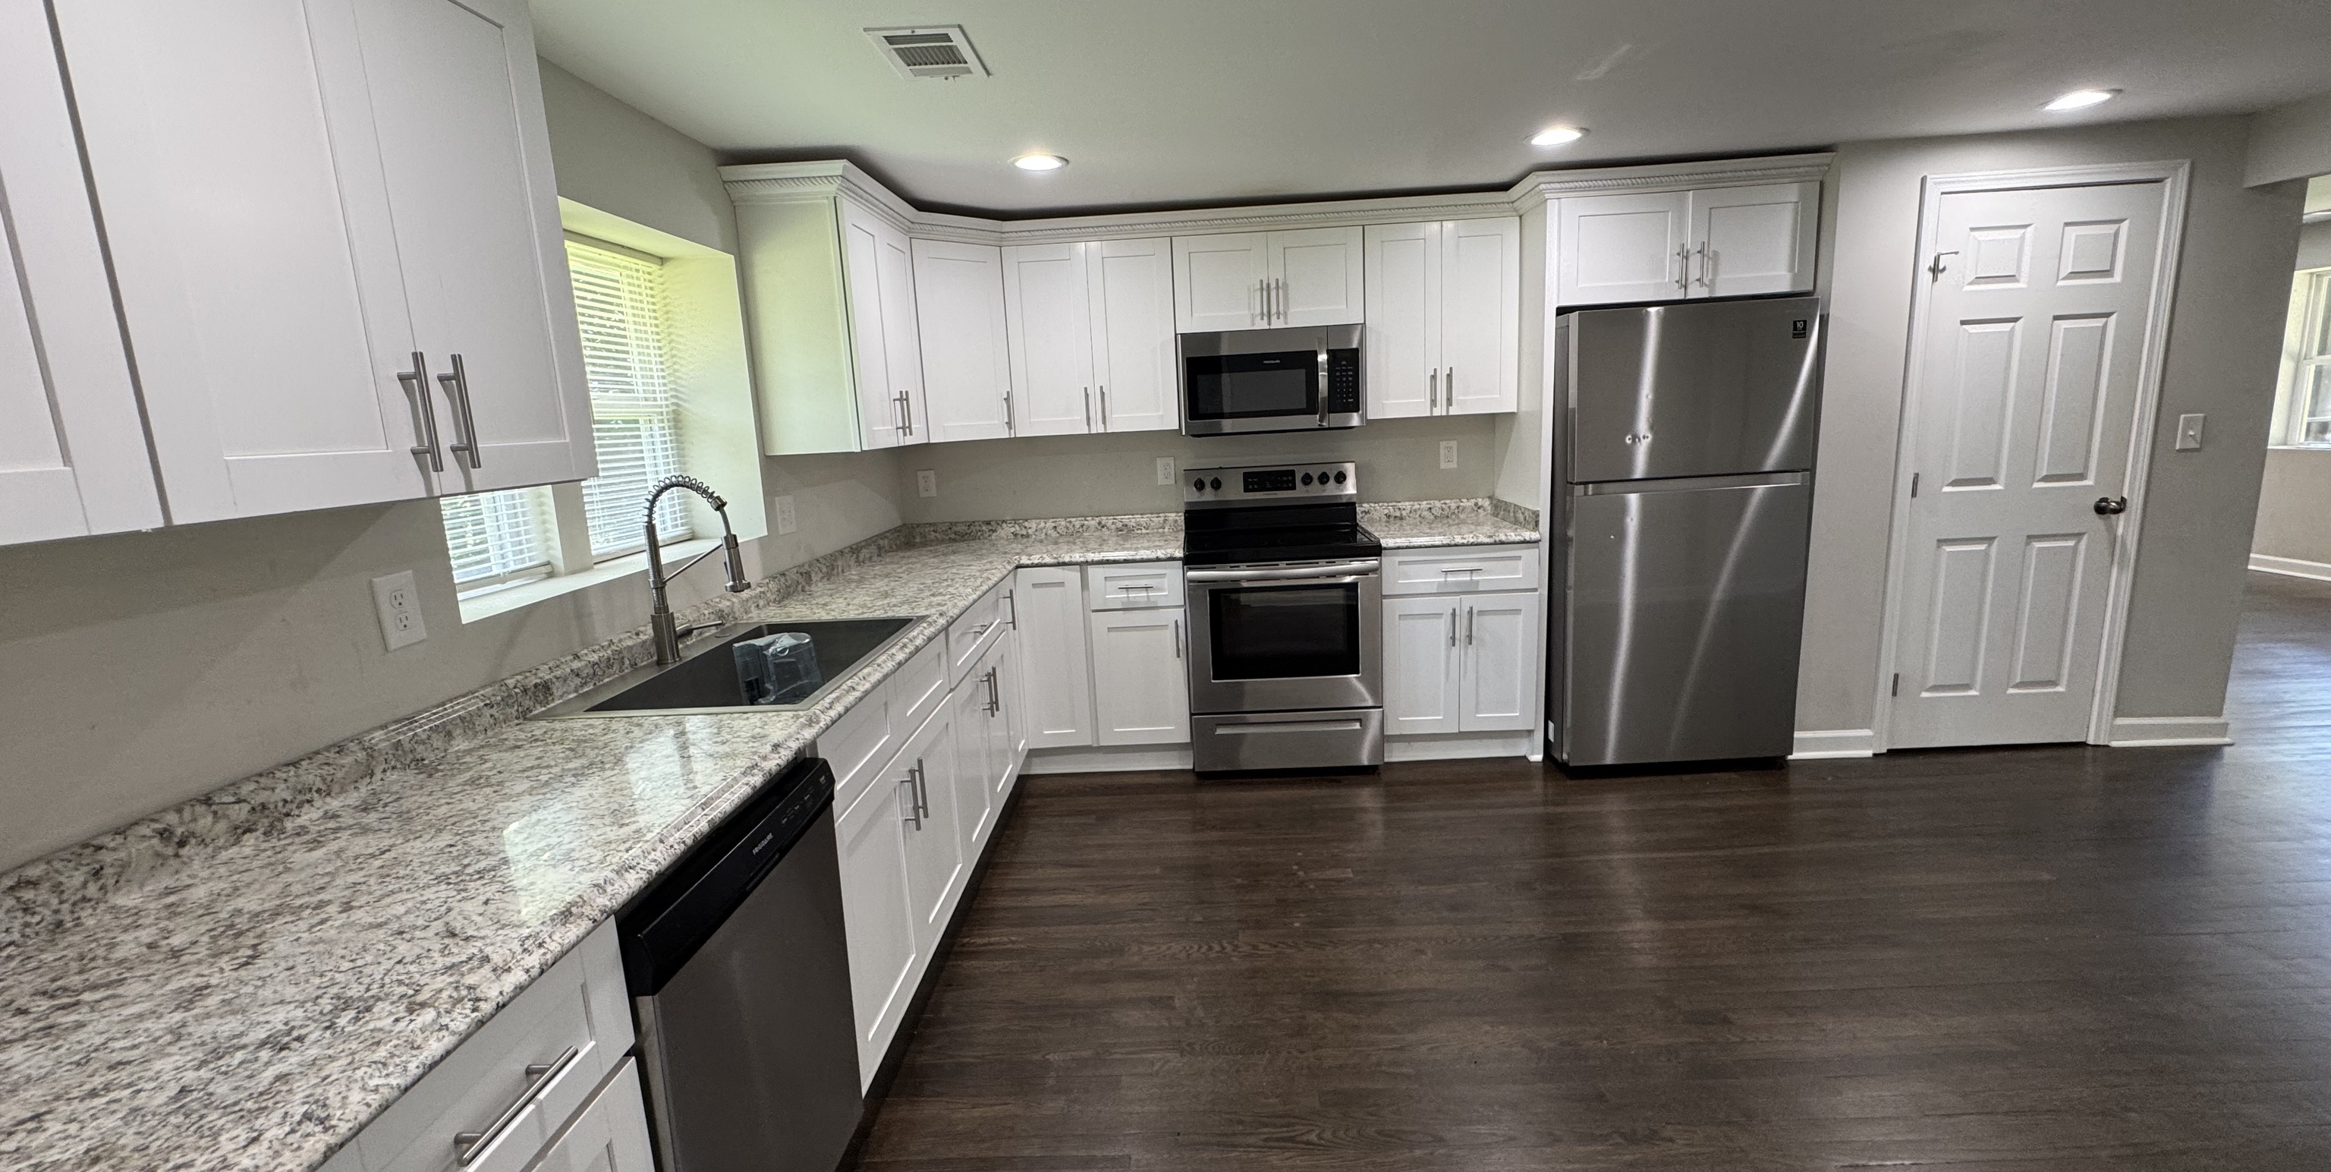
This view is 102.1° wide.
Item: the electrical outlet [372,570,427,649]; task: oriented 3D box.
[{"bbox_3d":[-1.250,0.041,1.544,0.010,0.118,0.077,-3,11,2],"label":"electrical outlet"}]

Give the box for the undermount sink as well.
[{"bbox_3d":[-0.959,0.282,2.283,0.545,0.220,0.835,-2,10,3],"label":"undermount sink"}]

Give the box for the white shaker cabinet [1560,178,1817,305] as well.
[{"bbox_3d":[1.893,-1.285,3.707,0.920,0.372,0.610,-3,11,2],"label":"white shaker cabinet"}]

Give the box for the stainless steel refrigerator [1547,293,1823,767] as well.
[{"bbox_3d":[1.932,-0.213,3.834,0.830,1.735,0.765,-3,11,2],"label":"stainless steel refrigerator"}]

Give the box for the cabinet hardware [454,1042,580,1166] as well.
[{"bbox_3d":[-0.661,0.519,0.954,0.036,0.013,0.158,-2,10,3],"label":"cabinet hardware"}]

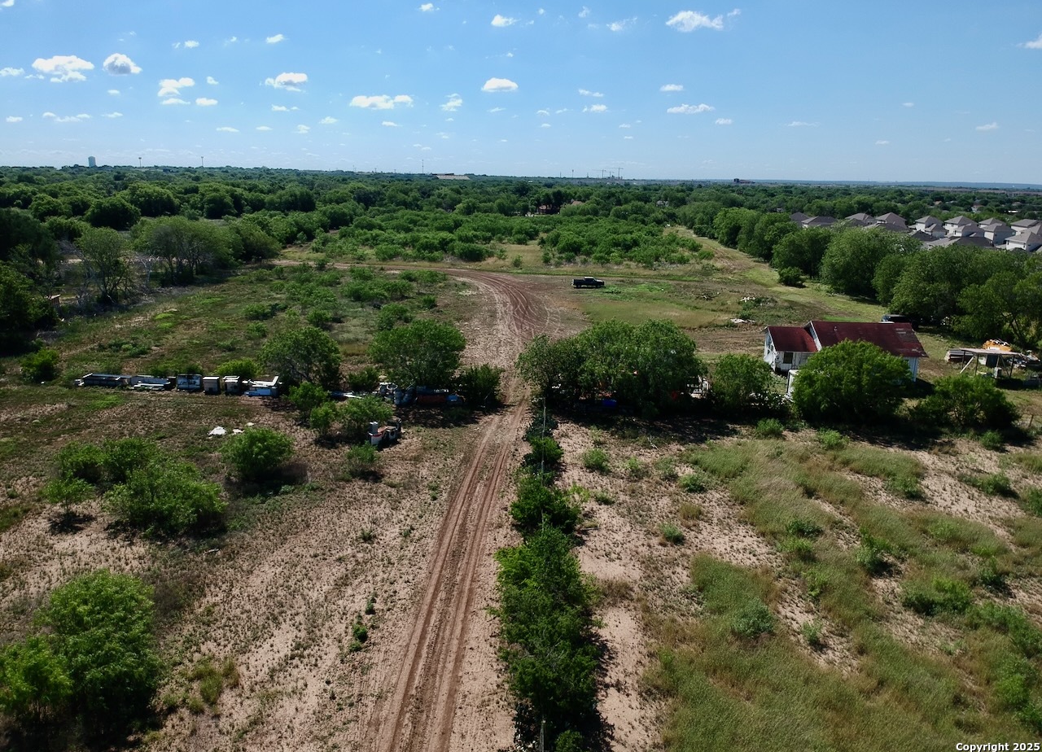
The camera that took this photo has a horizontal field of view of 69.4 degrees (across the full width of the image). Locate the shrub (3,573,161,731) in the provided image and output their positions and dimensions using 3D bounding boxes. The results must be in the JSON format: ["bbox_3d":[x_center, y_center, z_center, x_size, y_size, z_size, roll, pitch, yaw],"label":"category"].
[{"bbox_3d":[-15.431,9.476,26.770,4.842,5.009,4.600,-9,18,-33],"label":"shrub"}]

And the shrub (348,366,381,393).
[{"bbox_3d":[-13.659,0.249,65.762,2.850,2.240,2.710,-2,15,-12],"label":"shrub"}]

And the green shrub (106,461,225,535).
[{"bbox_3d":[-20.336,6.674,43.124,6.123,3.262,5.205,-6,17,-26],"label":"green shrub"}]

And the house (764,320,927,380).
[{"bbox_3d":[31.866,-3.129,76.209,13.700,4.800,10.000,2,15,5],"label":"house"}]

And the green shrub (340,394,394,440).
[{"bbox_3d":[-11.967,2.928,58.478,4.046,2.864,3.641,-2,15,-12],"label":"green shrub"}]

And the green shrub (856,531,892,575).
[{"bbox_3d":[17.240,8.630,36.763,1.550,1.930,1.550,9,17,27],"label":"green shrub"}]

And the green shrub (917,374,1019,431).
[{"bbox_3d":[35.655,1.921,60.244,7.019,4.090,5.966,10,17,31],"label":"green shrub"}]

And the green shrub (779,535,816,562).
[{"bbox_3d":[14.870,9.180,40.390,1.856,0.948,1.671,7,16,21],"label":"green shrub"}]

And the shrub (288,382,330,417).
[{"bbox_3d":[-16.666,1.895,59.209,3.085,2.935,3.085,-3,16,-16],"label":"shrub"}]

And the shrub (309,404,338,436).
[{"bbox_3d":[-14.490,3.252,55.277,1.968,2.406,1.968,-3,15,-15],"label":"shrub"}]

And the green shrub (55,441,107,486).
[{"bbox_3d":[-26.621,5.275,45.570,2.550,2.520,2.420,-8,17,-31],"label":"green shrub"}]

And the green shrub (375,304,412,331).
[{"bbox_3d":[-16.446,-7.752,97.687,4.390,3.182,3.951,-2,15,-9],"label":"green shrub"}]

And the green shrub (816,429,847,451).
[{"bbox_3d":[23.455,4.725,56.839,1.998,1.366,1.798,7,16,23],"label":"green shrub"}]

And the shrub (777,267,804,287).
[{"bbox_3d":[48.525,-17.822,135.313,4.410,3.280,4.190,6,16,19],"label":"shrub"}]

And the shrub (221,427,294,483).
[{"bbox_3d":[-16.662,4.881,47.601,4.381,3.134,4.381,-5,16,-20],"label":"shrub"}]

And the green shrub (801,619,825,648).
[{"bbox_3d":[12.136,10.727,31.361,0.854,1.145,0.854,8,16,23],"label":"green shrub"}]

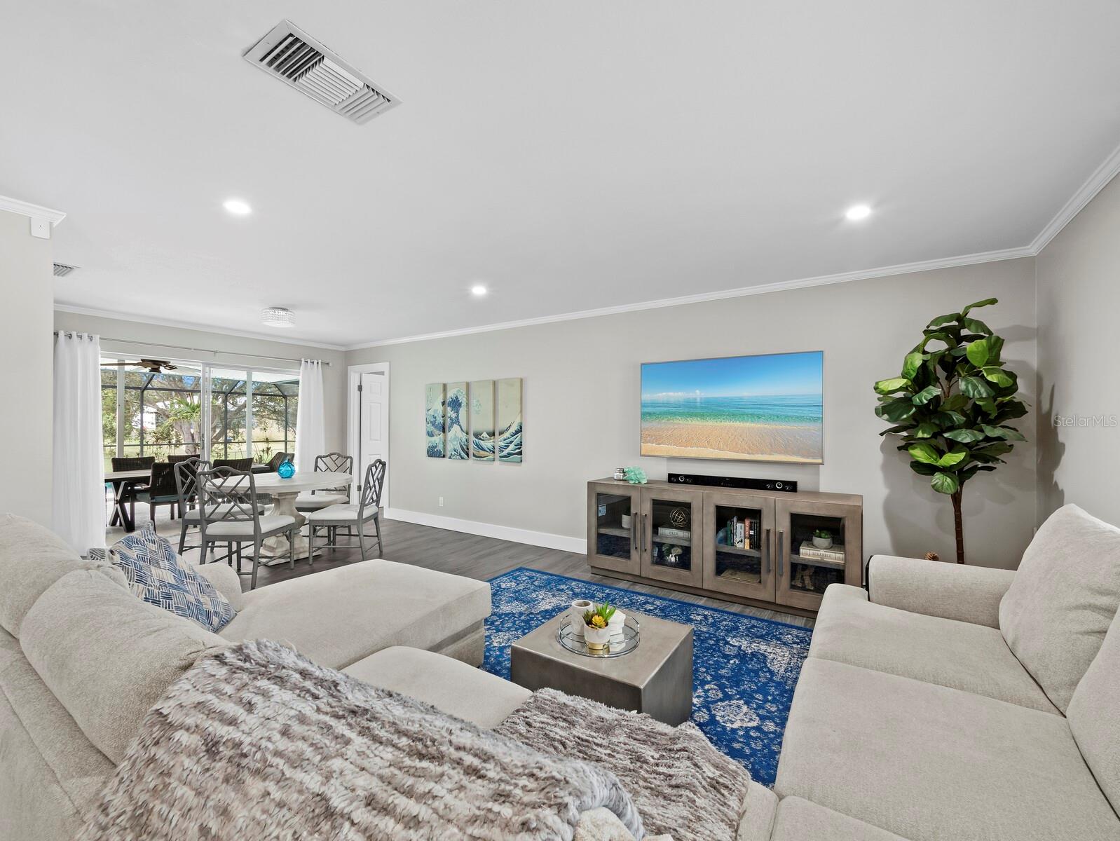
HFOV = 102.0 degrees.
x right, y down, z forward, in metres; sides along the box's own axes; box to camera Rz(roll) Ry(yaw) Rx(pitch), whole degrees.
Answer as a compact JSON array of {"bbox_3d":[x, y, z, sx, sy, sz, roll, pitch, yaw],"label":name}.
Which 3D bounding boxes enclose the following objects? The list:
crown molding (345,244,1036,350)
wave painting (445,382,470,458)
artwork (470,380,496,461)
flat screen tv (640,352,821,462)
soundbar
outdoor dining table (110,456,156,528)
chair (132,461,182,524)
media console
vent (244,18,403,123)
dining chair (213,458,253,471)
[{"bbox_3d":[-0.140,-1.061,4.761,7.300,0.065,0.058,0,0,33],"label":"crown molding"},{"bbox_3d":[-1.232,0.003,5.474,0.305,0.915,0.038,0,0,33],"label":"wave painting"},{"bbox_3d":[-0.884,0.003,5.250,0.305,0.915,0.038,0,0,33],"label":"artwork"},{"bbox_3d":[1.362,-0.098,3.775,1.445,0.840,0.050,0,0,33],"label":"flat screen tv"},{"bbox_3d":[1.392,0.503,3.721,1.000,0.080,0.080,0,0,33],"label":"soundbar"},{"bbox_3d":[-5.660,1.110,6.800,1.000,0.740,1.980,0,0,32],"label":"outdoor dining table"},{"bbox_3d":[-5.300,1.010,6.130,0.620,0.910,0.600,0,0,33],"label":"chair"},{"bbox_3d":[1.207,0.942,3.614,1.990,0.797,0.450,0,0,33],"label":"media console"},{"bbox_3d":[-0.742,-1.091,1.455,0.237,0.022,0.386,0,0,33],"label":"vent"},{"bbox_3d":[-4.945,1.010,6.686,0.620,0.910,0.600,0,0,33],"label":"dining chair"}]

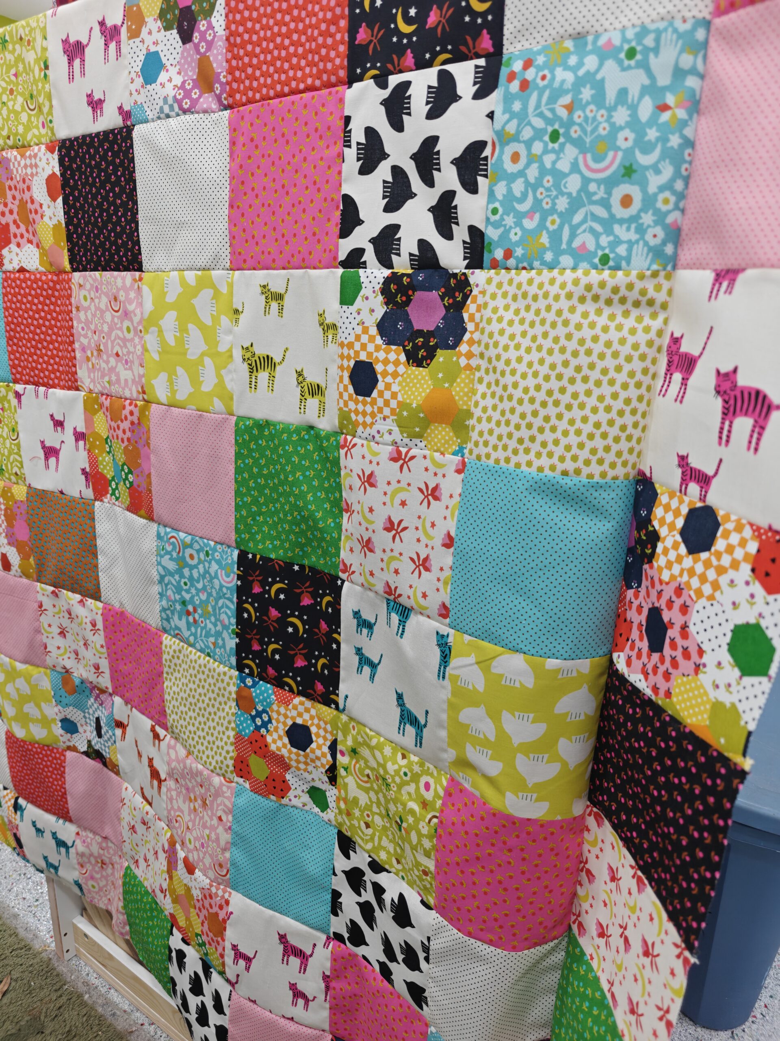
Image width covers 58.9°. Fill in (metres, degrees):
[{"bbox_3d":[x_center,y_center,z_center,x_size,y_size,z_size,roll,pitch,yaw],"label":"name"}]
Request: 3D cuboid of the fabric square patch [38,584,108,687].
[{"bbox_3d":[-0.368,0.138,0.808,0.115,0.115,0.012,11,20,27],"label":"fabric square patch"}]

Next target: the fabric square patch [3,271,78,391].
[{"bbox_3d":[-0.370,-0.200,0.734,0.117,0.119,0.010,11,18,29],"label":"fabric square patch"}]

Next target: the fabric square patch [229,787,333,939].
[{"bbox_3d":[-0.100,0.312,0.637,0.115,0.115,0.014,11,15,27],"label":"fabric square patch"}]

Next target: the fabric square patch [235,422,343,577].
[{"bbox_3d":[-0.084,-0.019,0.556,0.115,0.117,0.010,11,18,33],"label":"fabric square patch"}]

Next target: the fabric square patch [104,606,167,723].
[{"bbox_3d":[-0.275,0.158,0.746,0.115,0.115,0.014,14,20,38],"label":"fabric square patch"}]

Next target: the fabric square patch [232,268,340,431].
[{"bbox_3d":[-0.082,-0.131,0.531,0.114,0.116,0.010,12,18,35],"label":"fabric square patch"}]

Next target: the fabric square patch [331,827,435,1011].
[{"bbox_3d":[-0.009,0.347,0.602,0.114,0.116,0.010,14,18,37],"label":"fabric square patch"}]

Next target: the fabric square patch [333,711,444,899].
[{"bbox_3d":[-0.004,0.234,0.572,0.115,0.117,0.010,15,19,38],"label":"fabric square patch"}]

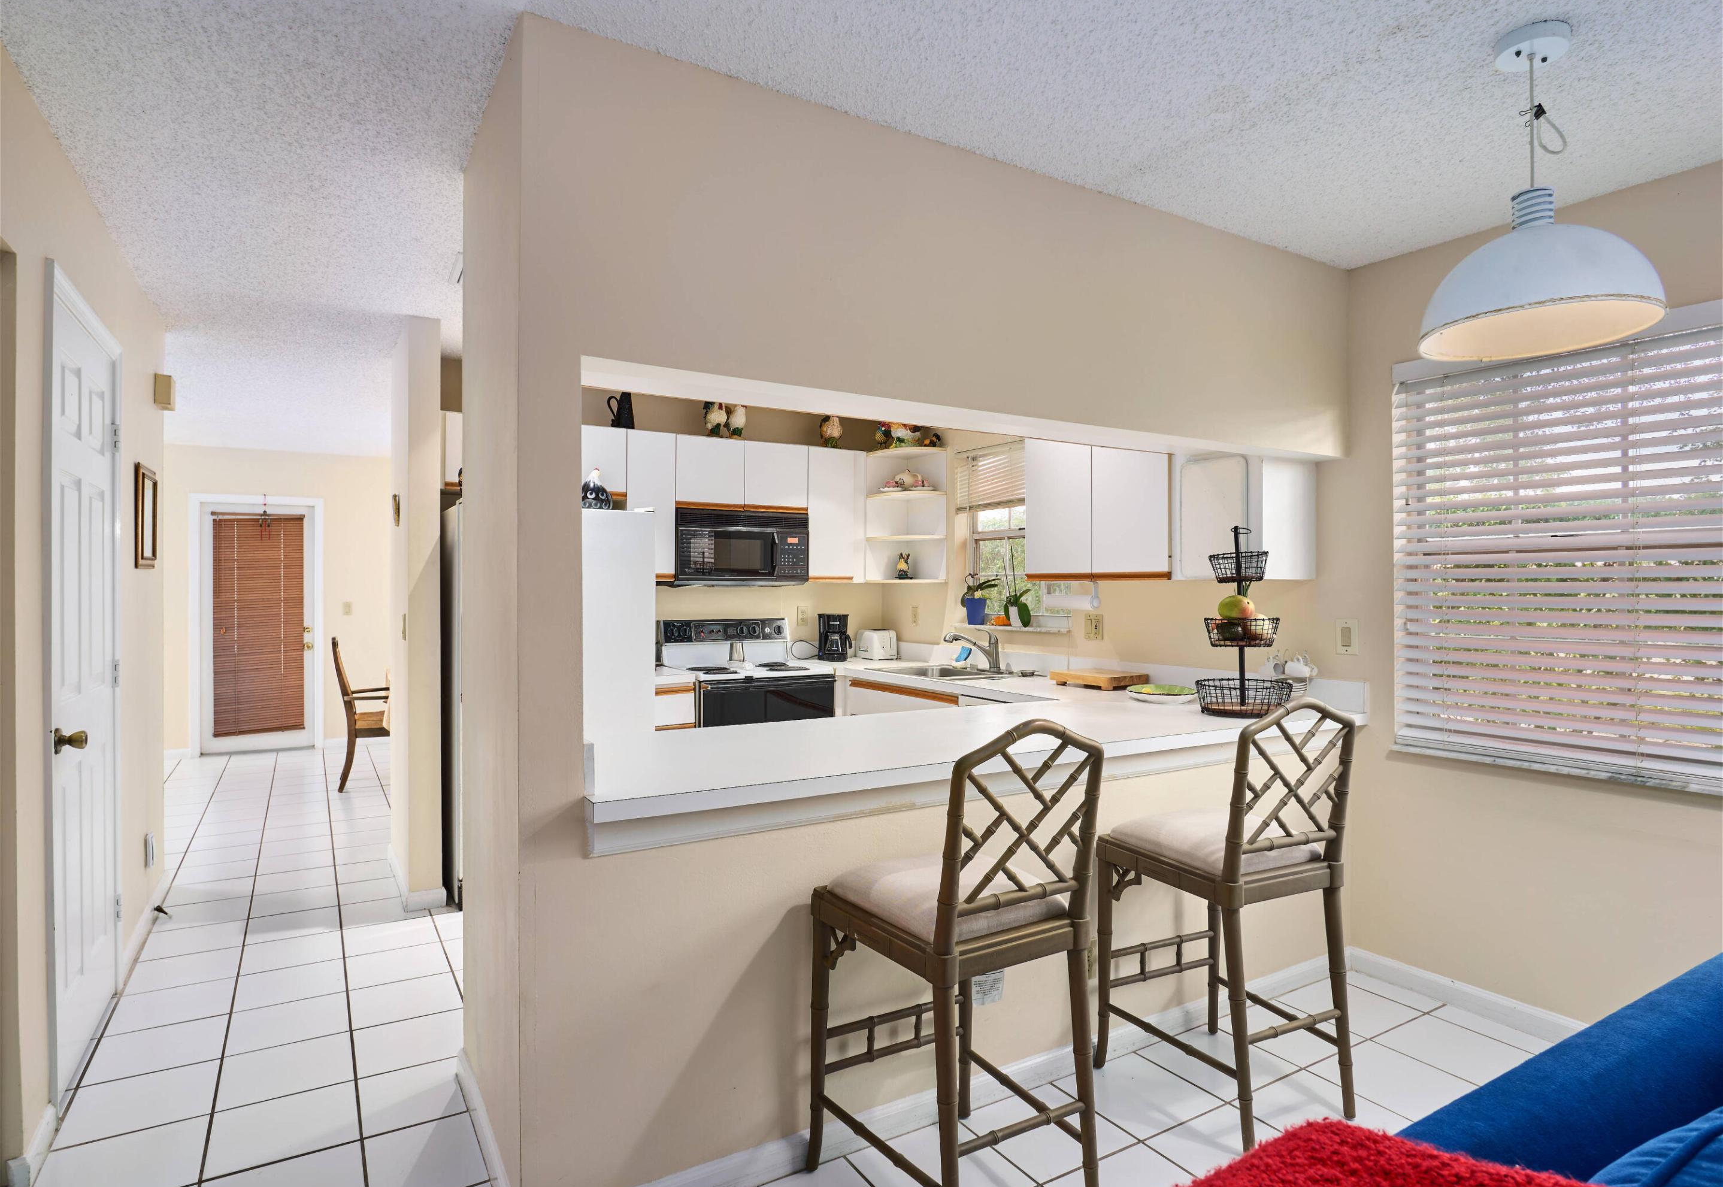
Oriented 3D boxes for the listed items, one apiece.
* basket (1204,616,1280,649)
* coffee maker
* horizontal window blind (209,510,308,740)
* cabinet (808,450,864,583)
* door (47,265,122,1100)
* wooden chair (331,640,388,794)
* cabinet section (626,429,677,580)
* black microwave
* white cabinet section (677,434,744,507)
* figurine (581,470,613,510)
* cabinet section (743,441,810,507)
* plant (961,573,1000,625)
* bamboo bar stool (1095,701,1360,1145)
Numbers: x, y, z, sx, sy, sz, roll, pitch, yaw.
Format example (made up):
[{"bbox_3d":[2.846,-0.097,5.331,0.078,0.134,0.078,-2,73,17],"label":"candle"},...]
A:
[{"bbox_3d":[1.338,0.136,3.154,0.245,0.109,0.245,0,0,0],"label":"basket"},{"bbox_3d":[-0.165,0.266,5.371,0.181,0.277,0.202,0,0,-21],"label":"coffee maker"},{"bbox_3d":[-4.989,0.265,7.436,0.649,1.806,0.050,0,0,-32],"label":"horizontal window blind"},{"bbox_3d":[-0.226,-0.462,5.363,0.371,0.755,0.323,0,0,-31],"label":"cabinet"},{"bbox_3d":[-2.257,0.275,2.605,0.060,2.081,0.806,0,0,-32],"label":"door"},{"bbox_3d":[-3.375,0.806,6.322,0.595,1.018,0.564,0,0,-27],"label":"wooden chair"},{"bbox_3d":[-1.151,-0.442,4.697,0.264,0.761,0.320,0,0,-31],"label":"cabinet section"},{"bbox_3d":[-0.729,-0.269,5.021,0.778,0.417,0.403,0,0,-31],"label":"black microwave"},{"bbox_3d":[-0.872,-0.638,4.863,0.384,0.368,0.320,0,0,-31],"label":"white cabinet section"},{"bbox_3d":[-1.261,-0.491,4.283,0.146,0.203,0.146,0,0,-31],"label":"figurine"},{"bbox_3d":[-0.542,-0.638,5.062,0.388,0.368,0.320,0,0,-31],"label":"cabinet section"},{"bbox_3d":[0.668,0.034,5.057,0.181,0.296,0.202,0,0,-31],"label":"plant"},{"bbox_3d":[0.967,0.783,2.390,0.459,1.064,0.534,0,0,-29],"label":"bamboo bar stool"}]

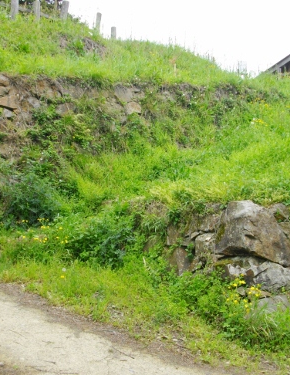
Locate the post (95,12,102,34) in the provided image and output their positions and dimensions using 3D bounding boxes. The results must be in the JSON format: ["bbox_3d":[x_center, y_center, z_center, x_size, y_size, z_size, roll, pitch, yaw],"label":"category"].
[{"bbox_3d":[-1.360,-4.750,13.500,0.150,0.700,0.150,3,-2,-6],"label":"post"}]

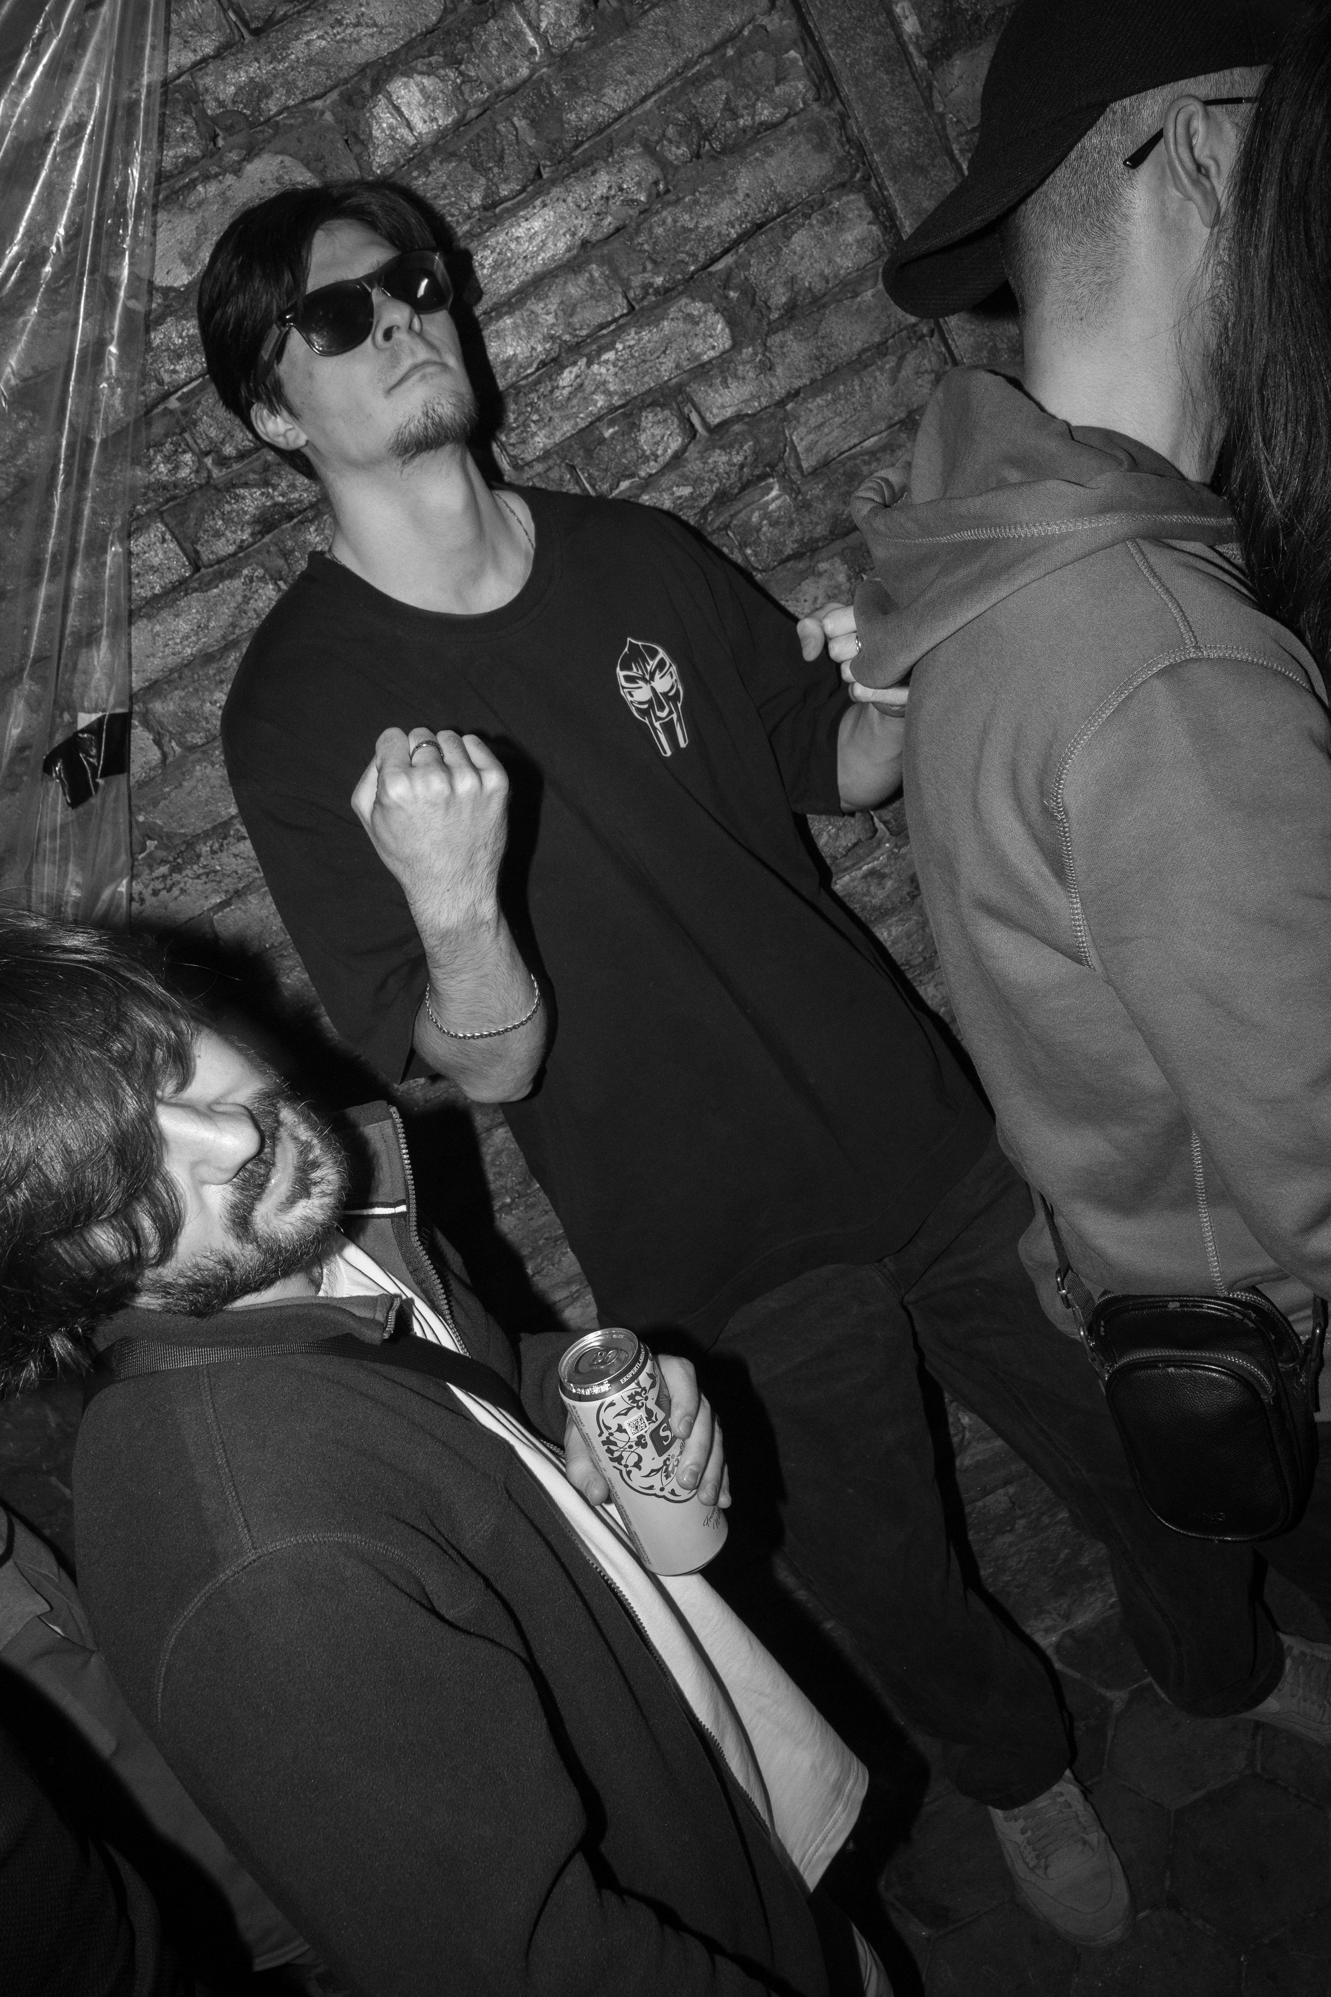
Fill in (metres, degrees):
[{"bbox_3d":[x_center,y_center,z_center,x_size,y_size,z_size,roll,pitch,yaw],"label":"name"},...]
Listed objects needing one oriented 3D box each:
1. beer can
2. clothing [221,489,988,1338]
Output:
[{"bbox_3d":[-0.013,0.303,1.032,0.066,0.168,0.066,-19,24,9],"label":"beer can"},{"bbox_3d":[-0.050,-0.087,1.409,0.540,0.760,0.320,-30,18,0],"label":"clothing"}]

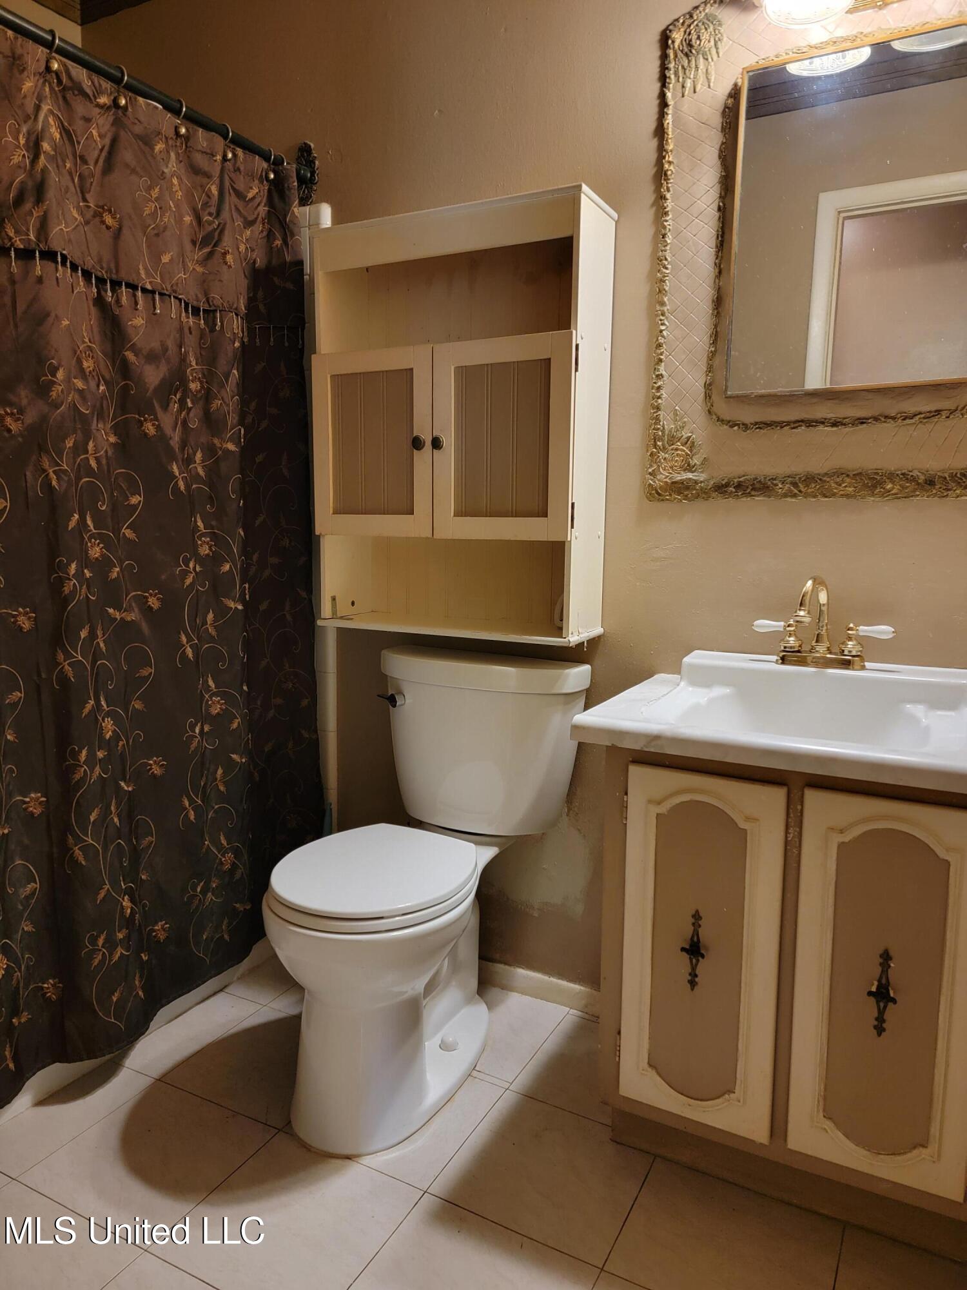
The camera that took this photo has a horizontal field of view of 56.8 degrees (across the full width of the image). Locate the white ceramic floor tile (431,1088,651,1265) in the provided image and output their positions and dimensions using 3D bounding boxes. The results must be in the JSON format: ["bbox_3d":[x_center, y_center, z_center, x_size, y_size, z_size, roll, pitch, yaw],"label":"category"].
[{"bbox_3d":[0.112,0.898,1.533,0.308,0.009,0.304,5,9,28],"label":"white ceramic floor tile"}]

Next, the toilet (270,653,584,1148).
[{"bbox_3d":[-0.130,0.455,1.756,0.484,0.799,0.668,5,9,28],"label":"toilet"}]

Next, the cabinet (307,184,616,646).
[{"bbox_3d":[-0.060,-0.447,1.870,0.612,0.833,0.210,5,9,28],"label":"cabinet"}]

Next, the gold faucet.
[{"bbox_3d":[0.596,-0.040,1.587,0.247,0.166,0.155,5,9,28],"label":"gold faucet"}]

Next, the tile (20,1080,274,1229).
[{"bbox_3d":[-0.575,0.889,1.554,0.308,0.009,0.304,5,9,28],"label":"tile"}]

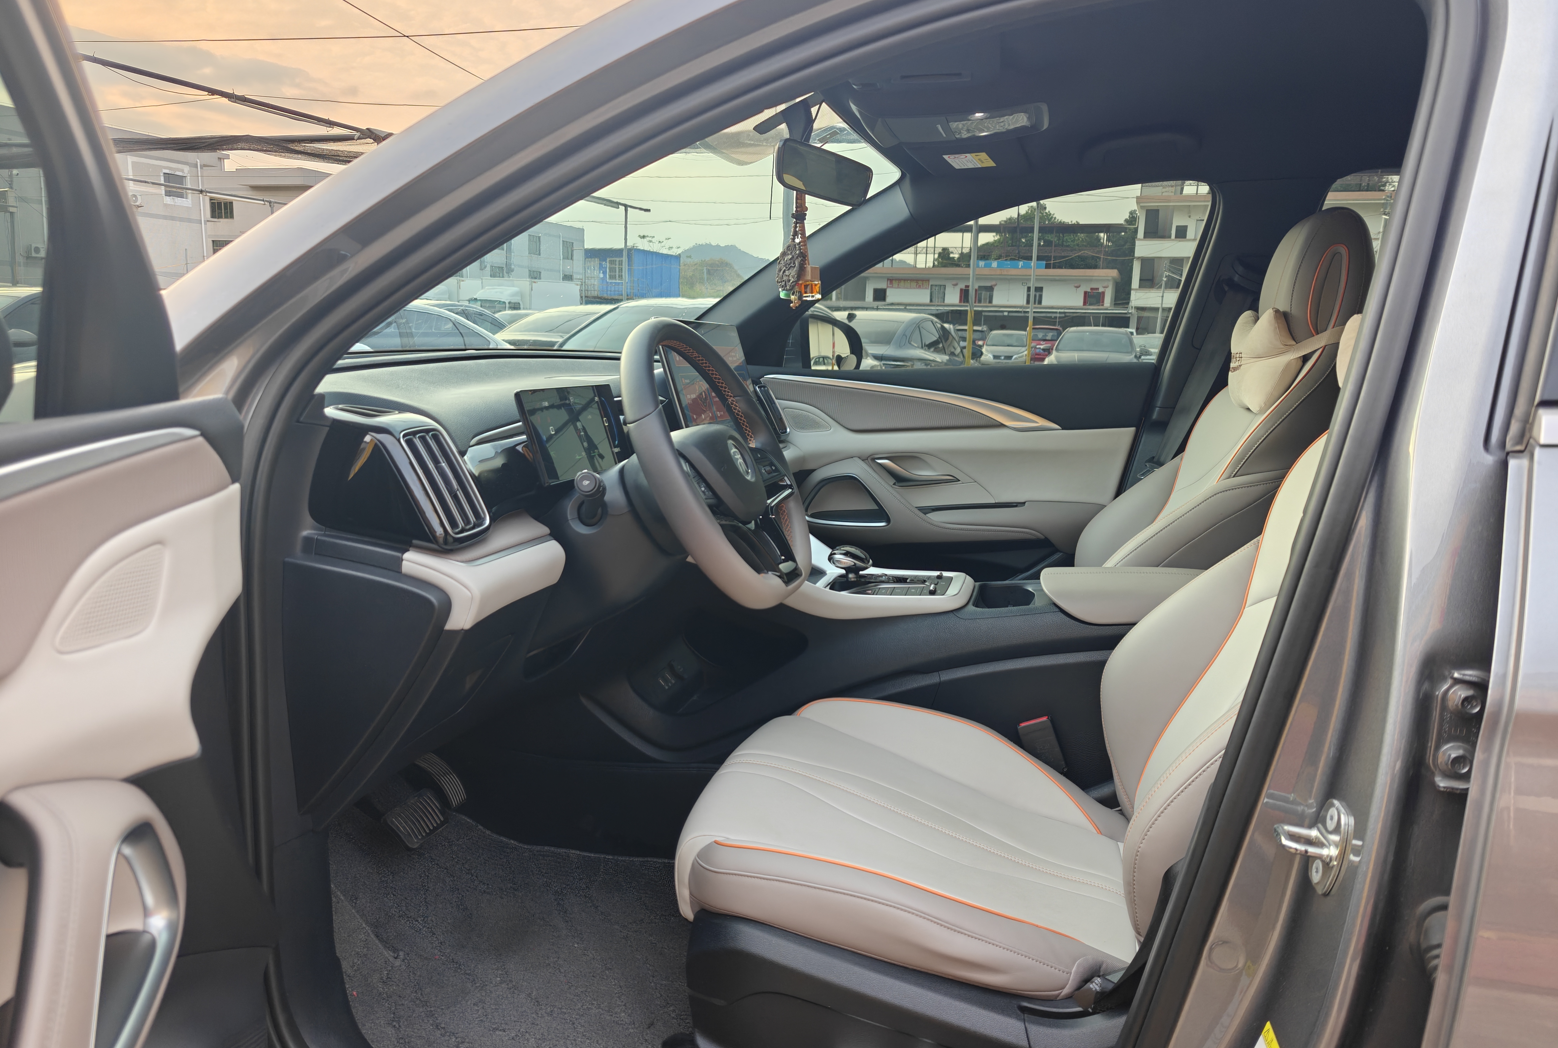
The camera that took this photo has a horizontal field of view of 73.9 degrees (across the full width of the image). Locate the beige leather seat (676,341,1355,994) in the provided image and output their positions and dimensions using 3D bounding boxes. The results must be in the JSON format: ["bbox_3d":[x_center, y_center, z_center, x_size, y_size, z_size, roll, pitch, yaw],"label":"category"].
[{"bbox_3d":[0.345,0.021,1.085,0.800,0.850,0.530,4,11,17],"label":"beige leather seat"}]

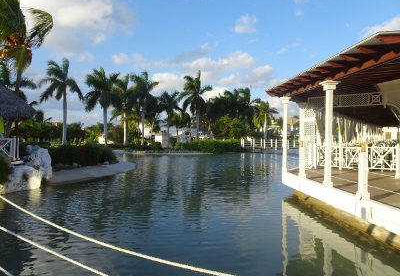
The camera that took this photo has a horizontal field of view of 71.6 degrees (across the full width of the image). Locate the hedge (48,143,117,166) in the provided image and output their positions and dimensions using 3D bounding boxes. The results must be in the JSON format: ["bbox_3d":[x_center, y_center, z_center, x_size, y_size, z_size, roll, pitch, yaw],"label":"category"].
[{"bbox_3d":[-7.250,1.000,17.200,3.900,1.300,1.800,0,0,-35],"label":"hedge"}]

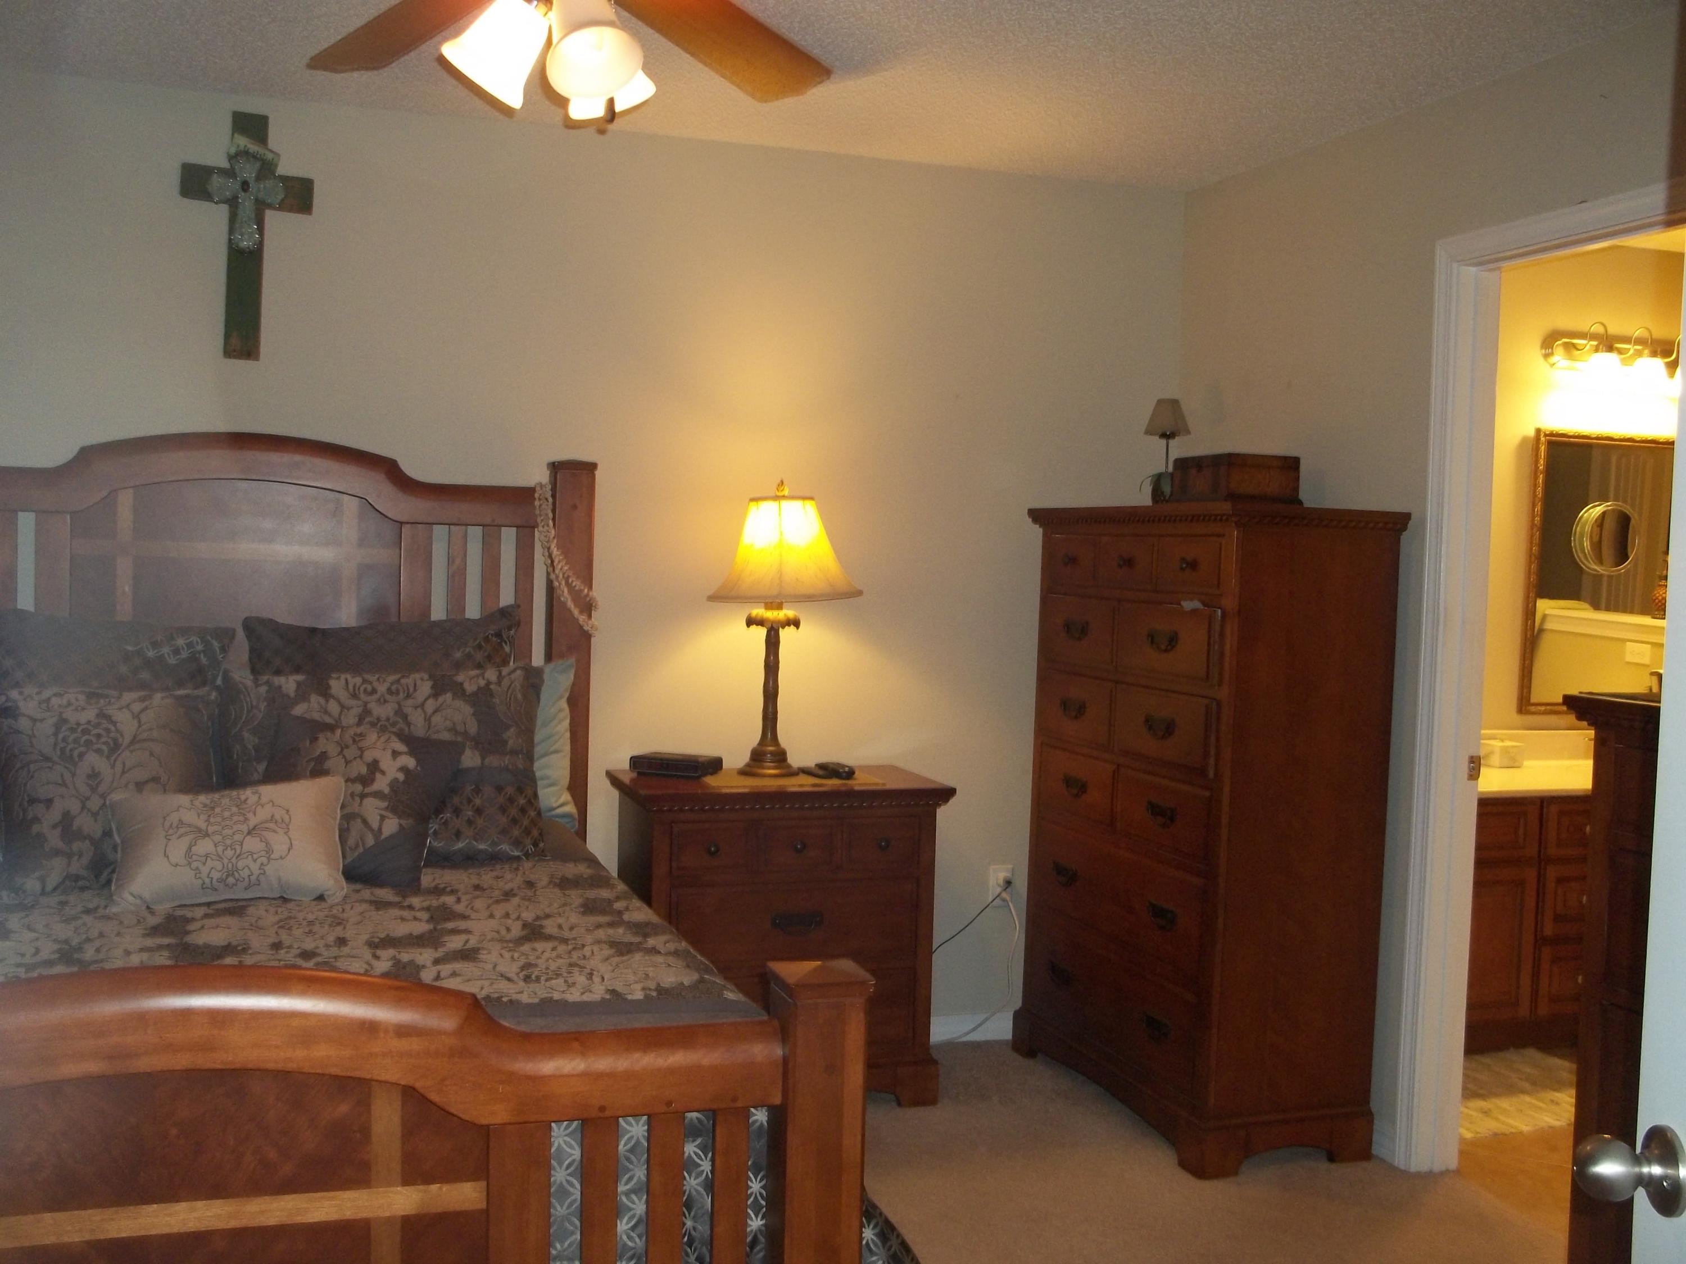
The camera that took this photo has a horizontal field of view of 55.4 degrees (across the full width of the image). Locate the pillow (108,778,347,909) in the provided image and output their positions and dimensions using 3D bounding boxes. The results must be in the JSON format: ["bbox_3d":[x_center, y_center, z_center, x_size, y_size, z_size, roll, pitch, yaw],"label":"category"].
[{"bbox_3d":[-1.188,0.393,3.117,0.415,0.250,0.120,0,-21,-19],"label":"pillow"}]

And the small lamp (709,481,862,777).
[{"bbox_3d":[-0.171,-0.006,4.090,0.390,0.745,0.390,0,4,-19],"label":"small lamp"}]

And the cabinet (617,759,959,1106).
[{"bbox_3d":[-0.168,0.771,4.064,0.782,0.804,0.430,0,4,-19],"label":"cabinet"}]

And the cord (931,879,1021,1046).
[{"bbox_3d":[0.374,0.927,4.490,0.270,0.470,0.060,0,4,-19],"label":"cord"}]

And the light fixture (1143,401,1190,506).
[{"bbox_3d":[0.827,-0.454,4.118,0.125,0.285,0.125,0,4,-19],"label":"light fixture"}]

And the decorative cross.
[{"bbox_3d":[-1.405,-0.930,3.788,0.290,0.575,0.035,3,3,-19],"label":"decorative cross"}]

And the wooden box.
[{"bbox_3d":[0.947,-0.358,3.885,0.210,0.127,0.265,0,4,-19],"label":"wooden box"}]

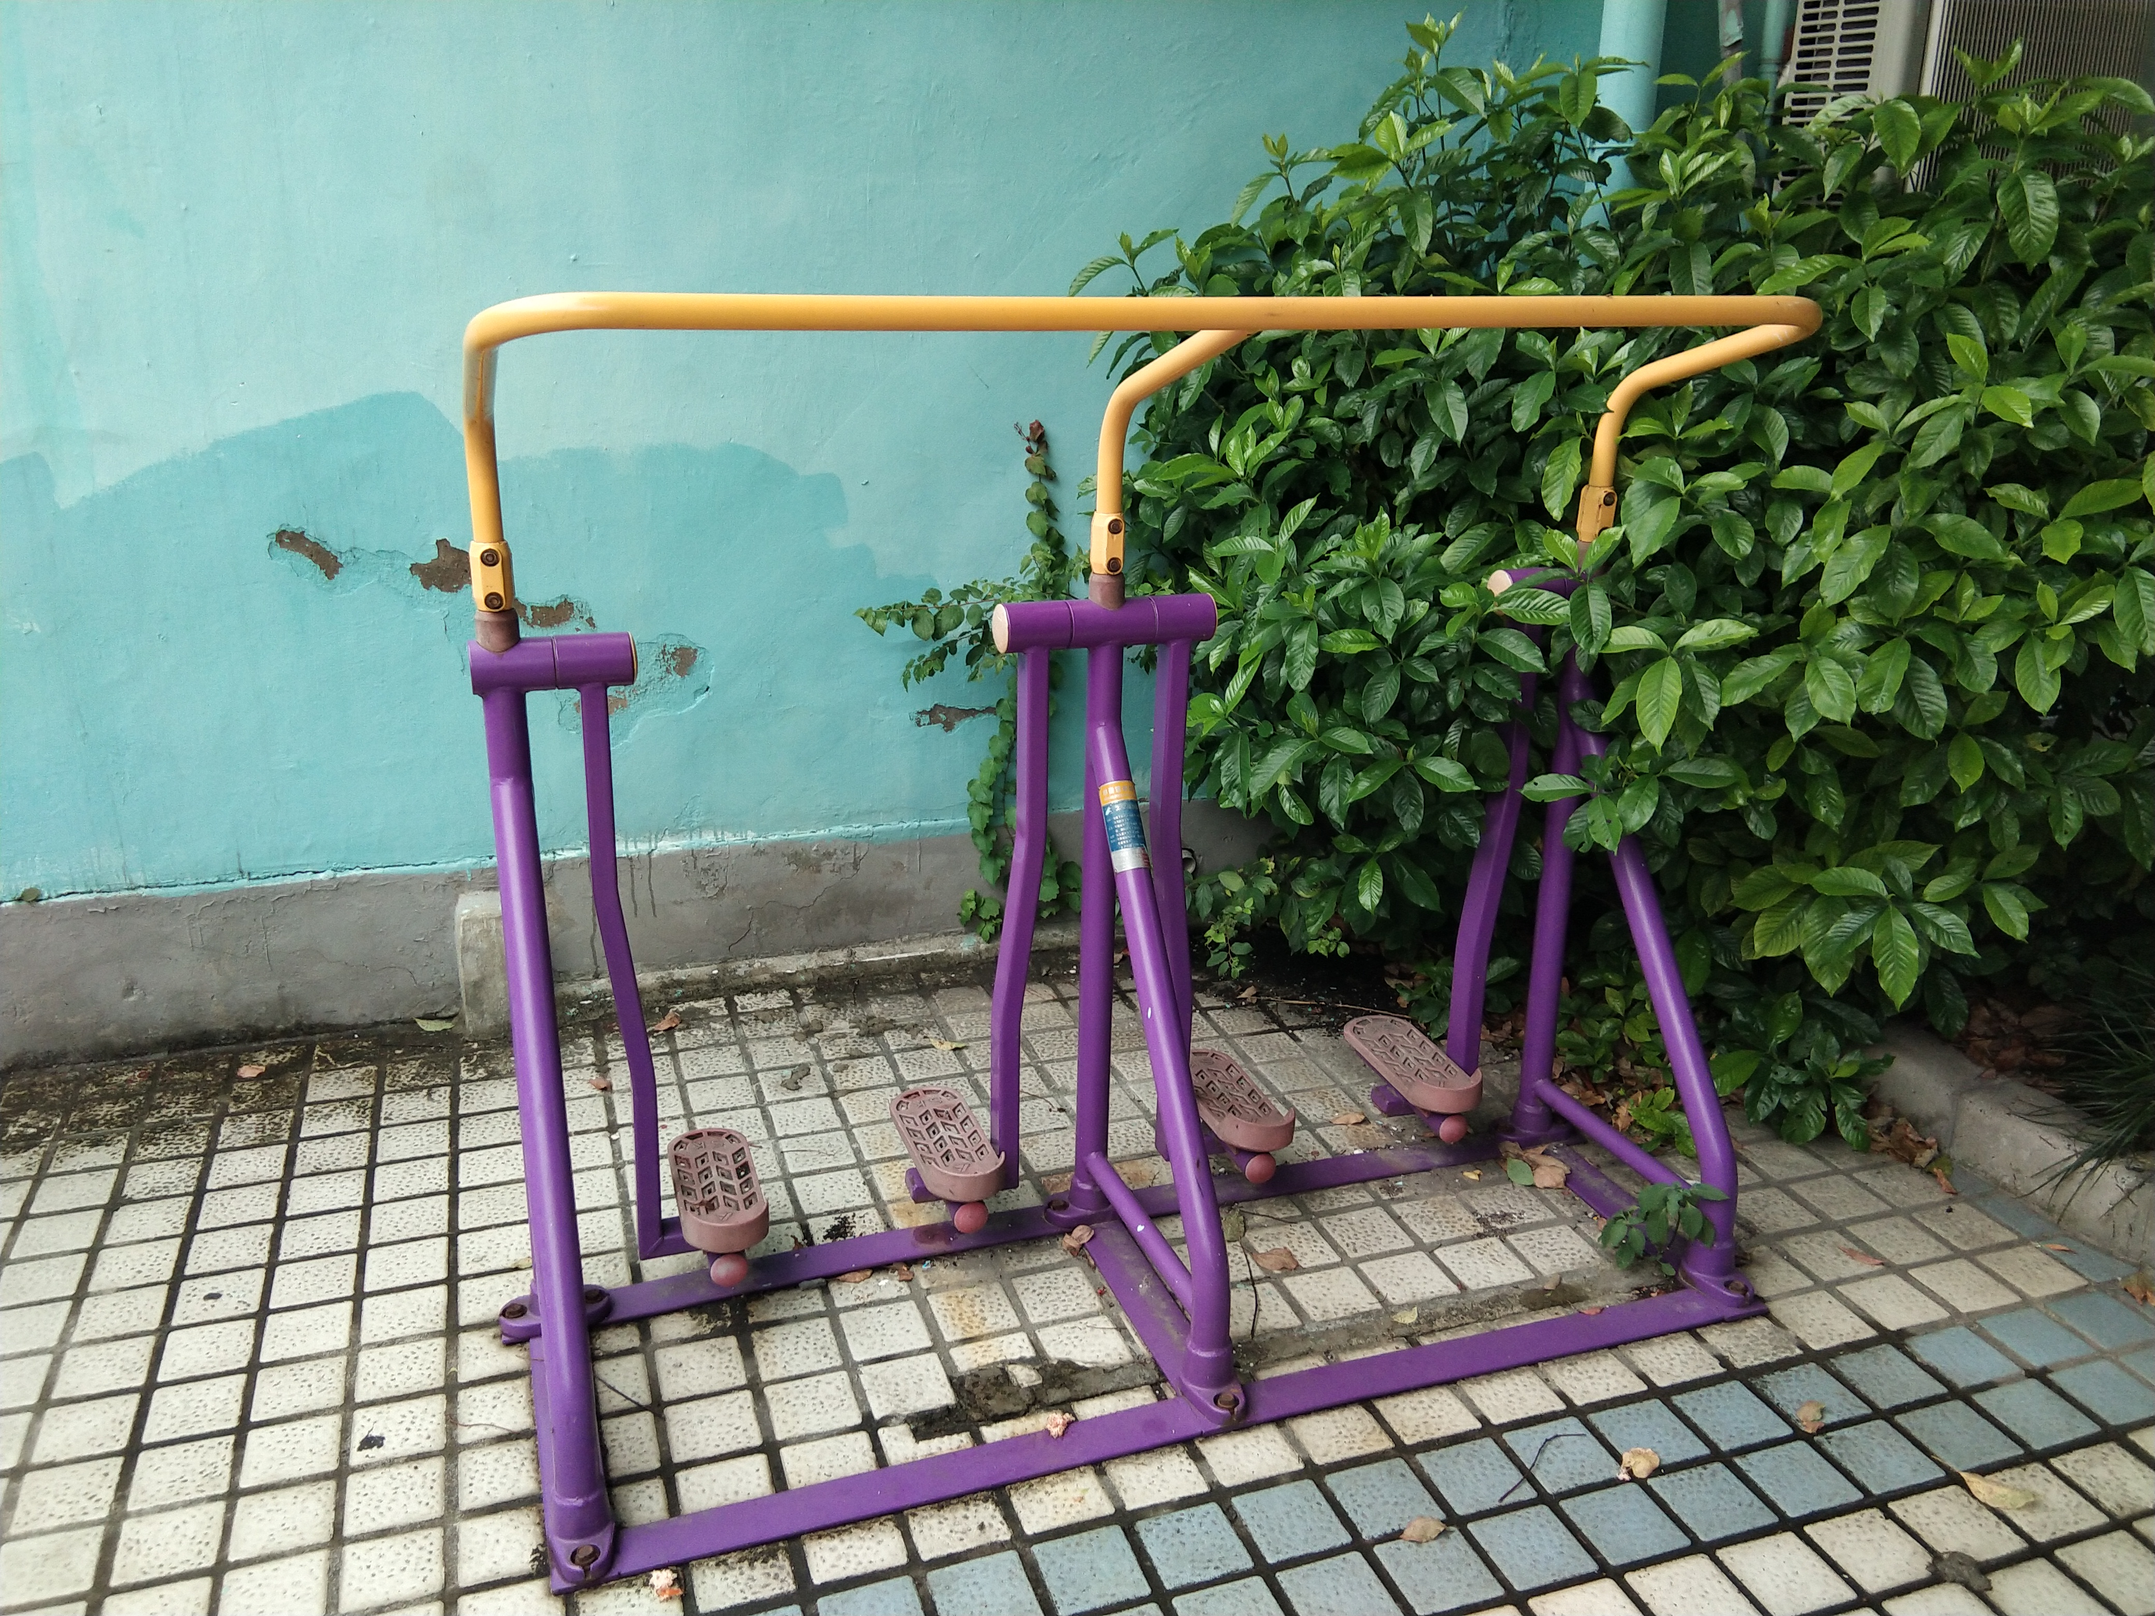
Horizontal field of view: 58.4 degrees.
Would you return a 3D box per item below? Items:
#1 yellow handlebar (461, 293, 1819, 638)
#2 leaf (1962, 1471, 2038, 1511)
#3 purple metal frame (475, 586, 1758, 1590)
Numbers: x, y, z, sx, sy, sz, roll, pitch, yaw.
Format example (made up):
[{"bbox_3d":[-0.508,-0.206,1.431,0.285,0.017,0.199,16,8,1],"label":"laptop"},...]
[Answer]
[{"bbox_3d":[0.096,-0.412,2.287,1.577,0.398,0.427,-6,19,-19],"label":"yellow handlebar"},{"bbox_3d":[1.035,0.759,2.168,0.085,0.018,0.048,17,24,42],"label":"leaf"},{"bbox_3d":[0.097,0.227,2.400,1.603,0.880,0.620,-6,19,-19],"label":"purple metal frame"}]

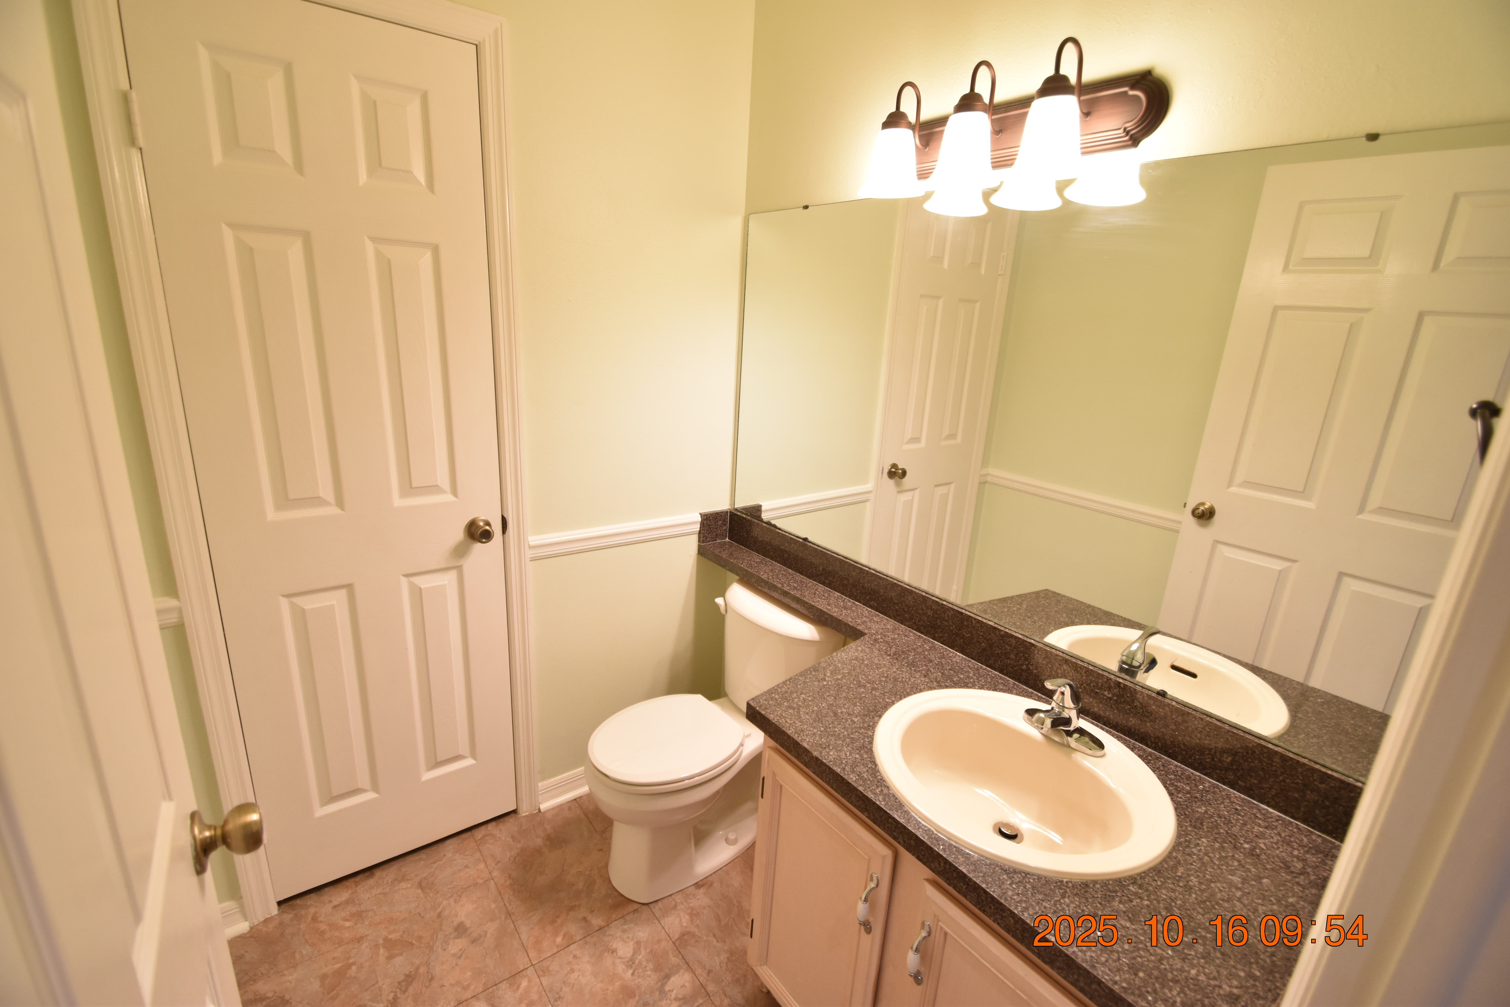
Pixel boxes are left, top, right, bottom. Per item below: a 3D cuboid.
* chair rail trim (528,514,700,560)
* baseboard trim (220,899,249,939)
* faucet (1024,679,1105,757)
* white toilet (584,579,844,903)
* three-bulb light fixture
[{"bbox_3d":[-0.409,0.100,1.924,0.558,0.067,0.022,-8,19,-37],"label":"chair rail trim"},{"bbox_3d":[-1.264,1.002,1.518,0.070,0.099,0.020,-9,20,-37],"label":"baseboard trim"},{"bbox_3d":[0.556,0.380,1.153,0.153,0.144,0.156,-9,20,-37],"label":"faucet"},{"bbox_3d":[-0.148,0.670,1.805,0.690,0.732,0.438,-9,20,-37],"label":"white toilet"},{"bbox_3d":[0.433,-0.726,1.216,0.175,0.237,0.631,-9,20,-37],"label":"three-bulb light fixture"}]

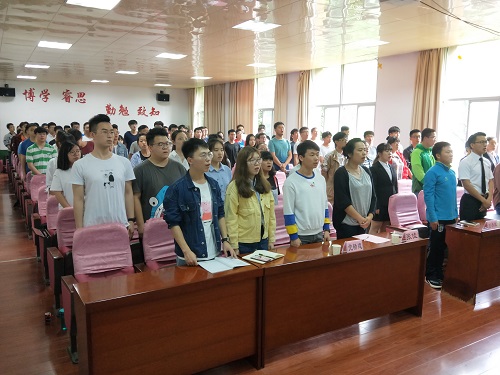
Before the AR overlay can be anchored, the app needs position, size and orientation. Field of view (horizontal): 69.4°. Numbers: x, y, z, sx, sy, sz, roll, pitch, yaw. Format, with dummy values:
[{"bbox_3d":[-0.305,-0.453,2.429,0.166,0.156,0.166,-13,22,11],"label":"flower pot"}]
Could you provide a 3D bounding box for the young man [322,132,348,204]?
[{"bbox_3d":[1.266,0.024,5.400,0.470,1.680,0.310,-7,12,-35],"label":"young man"}]

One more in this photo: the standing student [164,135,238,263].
[{"bbox_3d":[-0.408,0.473,2.920,0.580,1.730,0.460,-7,12,-33],"label":"standing student"}]

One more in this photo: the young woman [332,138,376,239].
[{"bbox_3d":[1.037,0.319,3.741,0.480,1.640,0.350,-5,11,-30],"label":"young woman"}]

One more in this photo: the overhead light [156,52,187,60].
[{"bbox_3d":[-1.994,-3.347,9.169,0.600,0.060,0.600,-5,11,-30],"label":"overhead light"}]

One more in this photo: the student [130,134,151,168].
[{"bbox_3d":[-1.651,-0.025,5.750,0.420,1.620,0.280,-5,11,-27],"label":"student"}]

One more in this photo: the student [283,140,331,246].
[{"bbox_3d":[0.541,0.396,3.430,0.520,1.700,0.340,-6,12,-30],"label":"student"}]

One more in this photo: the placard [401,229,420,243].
[{"bbox_3d":[1.434,0.433,3.264,0.190,0.100,0.085,-5,11,-25],"label":"placard"}]

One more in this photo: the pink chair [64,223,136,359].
[{"bbox_3d":[-1.252,0.791,3.014,0.580,0.950,0.600,-5,11,-30],"label":"pink chair"}]

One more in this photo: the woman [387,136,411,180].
[{"bbox_3d":[2.446,-0.051,6.137,0.460,1.600,0.300,-5,11,-30],"label":"woman"}]

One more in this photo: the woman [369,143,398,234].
[{"bbox_3d":[1.756,0.180,4.936,0.440,1.570,0.290,-5,11,-30],"label":"woman"}]

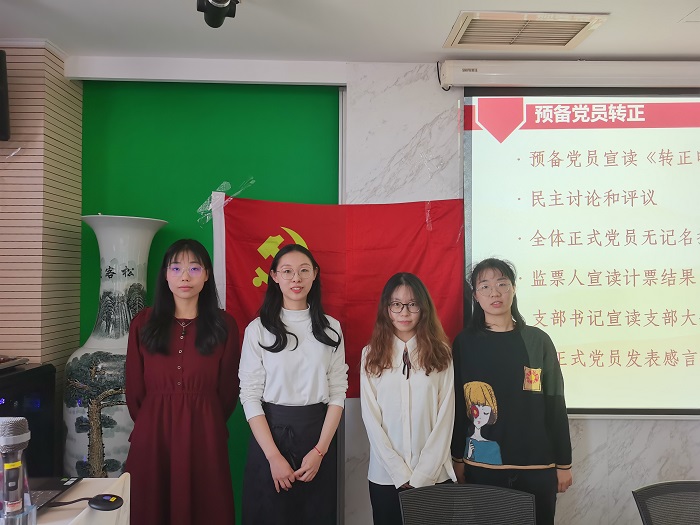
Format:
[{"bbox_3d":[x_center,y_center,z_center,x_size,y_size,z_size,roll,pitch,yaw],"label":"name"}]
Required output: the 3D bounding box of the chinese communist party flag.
[{"bbox_3d":[-0.050,0.165,2.650,1.200,0.970,0.060,0,0,-2],"label":"chinese communist party flag"}]

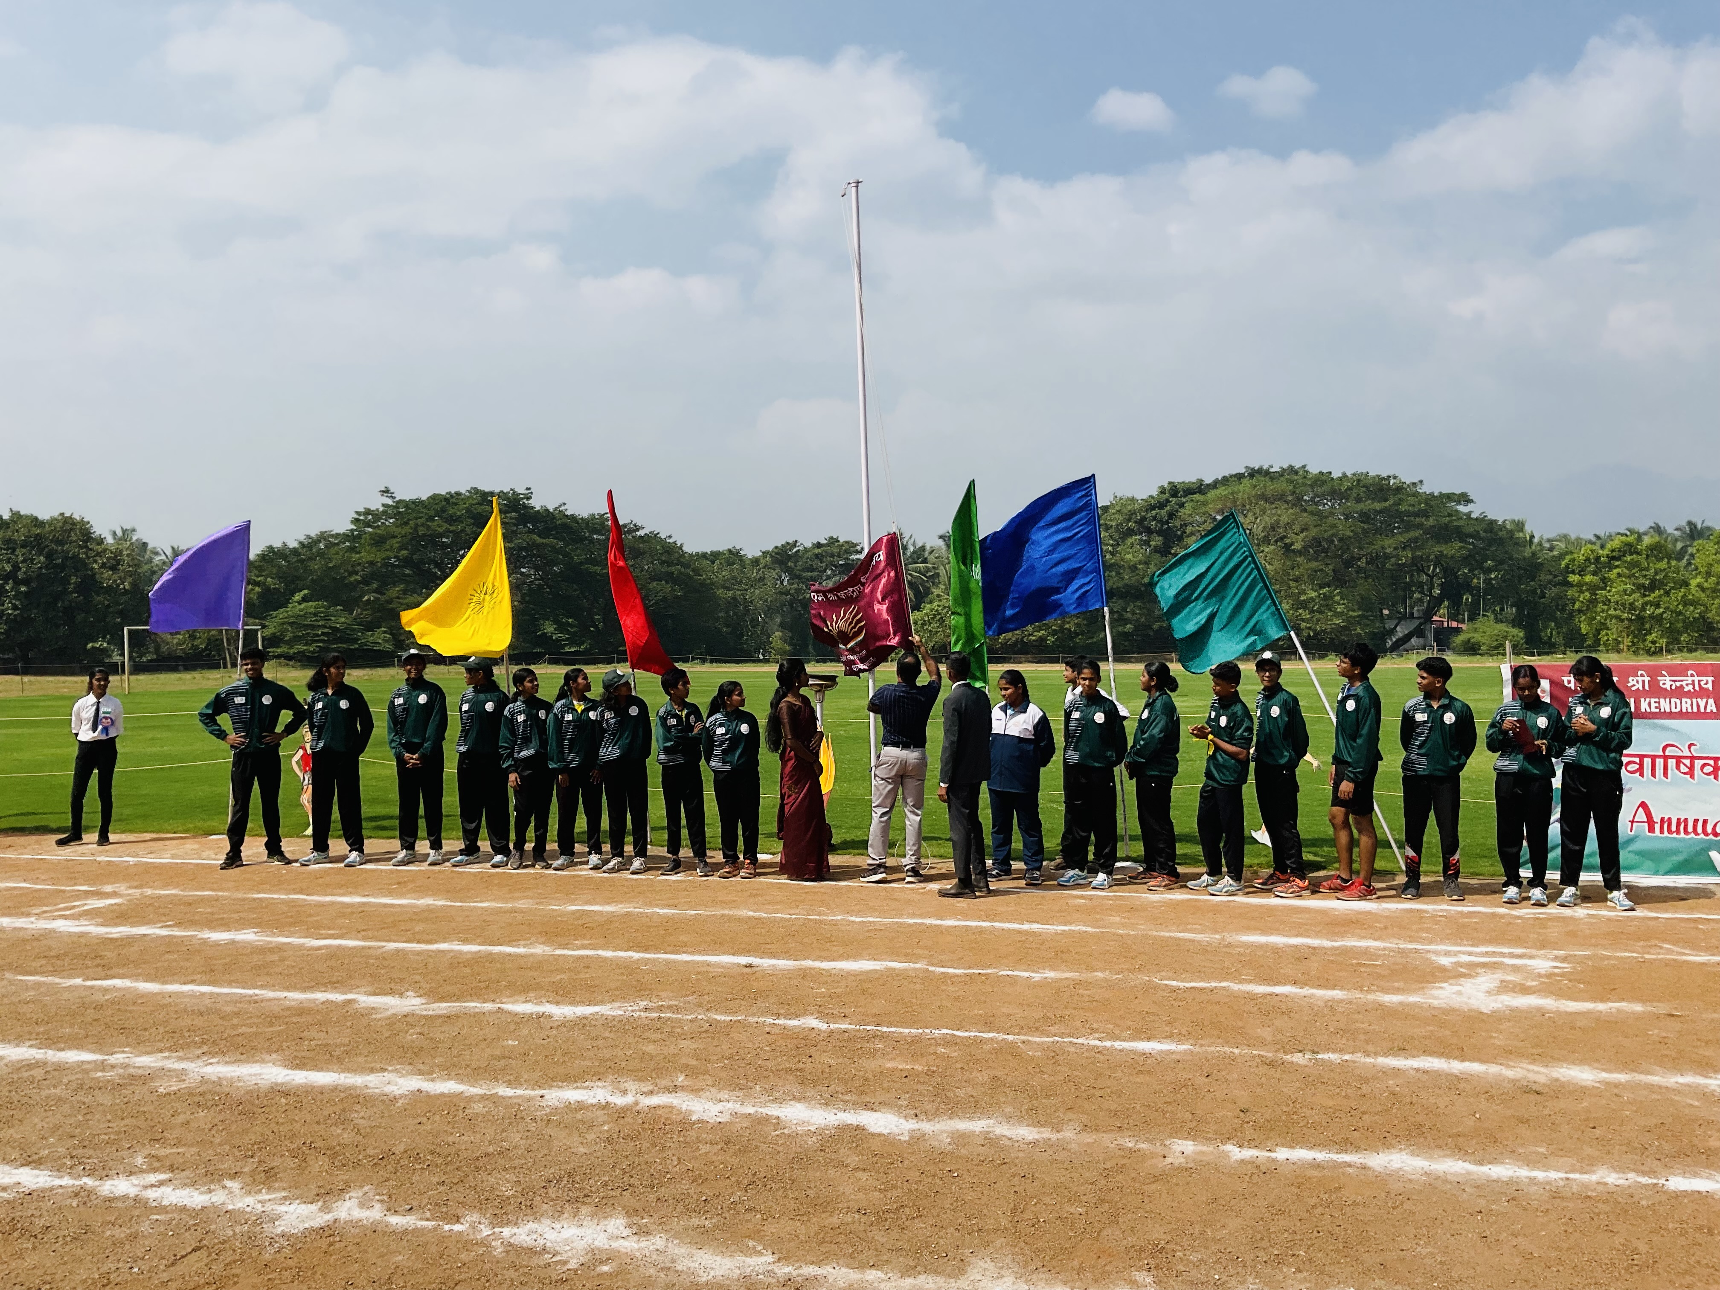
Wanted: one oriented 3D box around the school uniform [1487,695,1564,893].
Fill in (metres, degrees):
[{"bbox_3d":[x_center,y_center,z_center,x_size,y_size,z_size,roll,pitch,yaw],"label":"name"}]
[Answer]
[{"bbox_3d":[4.390,0.979,9.500,0.490,1.276,0.360,0,0,25],"label":"school uniform"}]

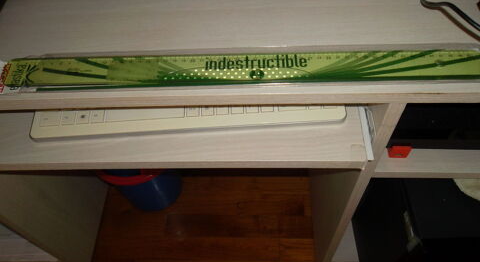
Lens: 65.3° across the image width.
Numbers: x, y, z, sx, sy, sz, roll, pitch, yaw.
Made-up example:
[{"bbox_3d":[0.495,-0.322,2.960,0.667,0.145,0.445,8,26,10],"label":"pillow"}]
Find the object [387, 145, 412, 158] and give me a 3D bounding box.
[{"bbox_3d":[0.223,0.027,0.524,0.023,0.021,0.012,-1,54,3],"label":"object"}]

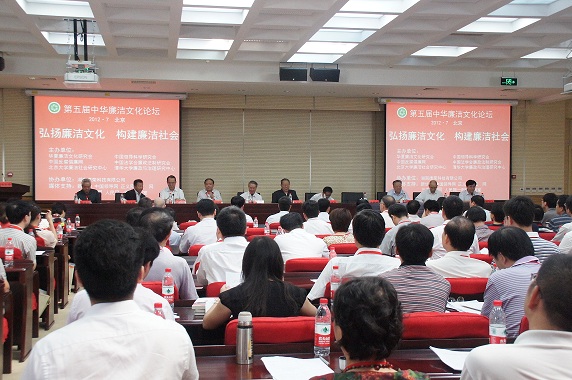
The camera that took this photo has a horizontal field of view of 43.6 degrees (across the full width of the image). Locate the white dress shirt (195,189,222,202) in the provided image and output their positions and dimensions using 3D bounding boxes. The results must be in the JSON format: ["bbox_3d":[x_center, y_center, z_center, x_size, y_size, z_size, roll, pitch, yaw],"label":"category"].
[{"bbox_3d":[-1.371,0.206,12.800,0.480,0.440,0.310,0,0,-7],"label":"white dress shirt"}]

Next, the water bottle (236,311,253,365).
[{"bbox_3d":[-0.158,0.571,2.760,0.066,0.199,0.066,0,0,-9],"label":"water bottle"}]

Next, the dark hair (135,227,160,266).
[{"bbox_3d":[-0.667,0.259,3.250,0.185,0.200,0.210,0,0,18],"label":"dark hair"}]

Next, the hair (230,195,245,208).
[{"bbox_3d":[-0.672,0.172,10.000,0.190,0.210,0.220,0,1,8],"label":"hair"}]

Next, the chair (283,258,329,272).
[{"bbox_3d":[0.205,0.927,5.500,0.530,0.850,0.580,0,1,-10],"label":"chair"}]

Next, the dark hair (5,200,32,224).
[{"bbox_3d":[-2.495,0.209,6.650,0.190,0.220,0.230,0,1,10],"label":"dark hair"}]

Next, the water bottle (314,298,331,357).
[{"bbox_3d":[0.153,0.568,2.940,0.065,0.233,0.065,2,1,-10],"label":"water bottle"}]

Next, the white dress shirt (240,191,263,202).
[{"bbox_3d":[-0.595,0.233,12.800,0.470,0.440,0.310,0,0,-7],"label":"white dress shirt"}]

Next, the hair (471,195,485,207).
[{"bbox_3d":[2.821,0.166,10.500,0.180,0.180,0.205,0,0,-27],"label":"hair"}]

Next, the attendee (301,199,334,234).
[{"bbox_3d":[0.282,0.726,8.050,0.500,1.230,0.760,0,1,-10],"label":"attendee"}]

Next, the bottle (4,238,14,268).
[{"bbox_3d":[-2.226,0.509,5.750,0.066,0.233,0.066,0,0,-9],"label":"bottle"}]

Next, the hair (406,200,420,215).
[{"bbox_3d":[1.718,0.235,9.600,0.180,0.200,0.200,0,0,-6],"label":"hair"}]

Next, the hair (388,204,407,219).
[{"bbox_3d":[1.207,0.233,7.800,0.190,0.180,0.210,0,0,-30],"label":"hair"}]

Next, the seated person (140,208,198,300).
[{"bbox_3d":[-0.801,0.743,4.520,0.520,1.250,0.780,0,1,-5],"label":"seated person"}]

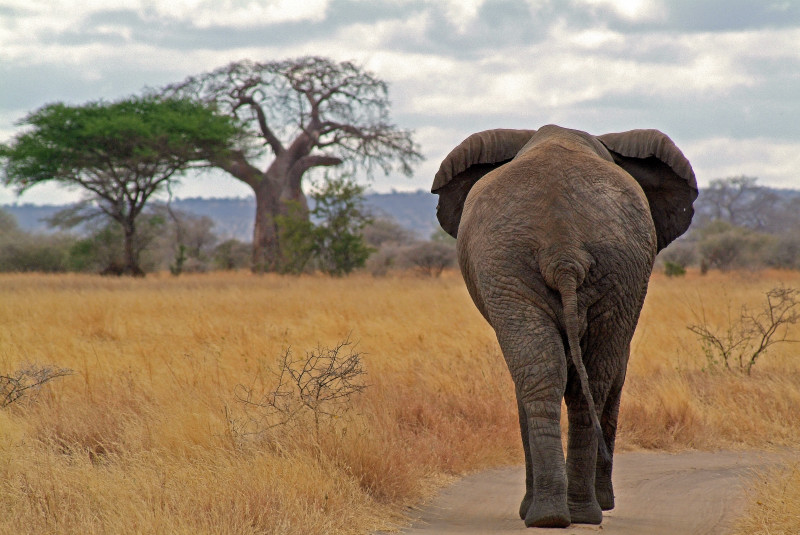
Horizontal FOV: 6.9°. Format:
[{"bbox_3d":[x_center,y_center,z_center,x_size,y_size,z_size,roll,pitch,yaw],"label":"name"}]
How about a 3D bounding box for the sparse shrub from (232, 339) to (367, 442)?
[{"bbox_3d":[-0.904,1.155,60.000,1.220,1.040,1.050,0,0,0],"label":"sparse shrub"}]

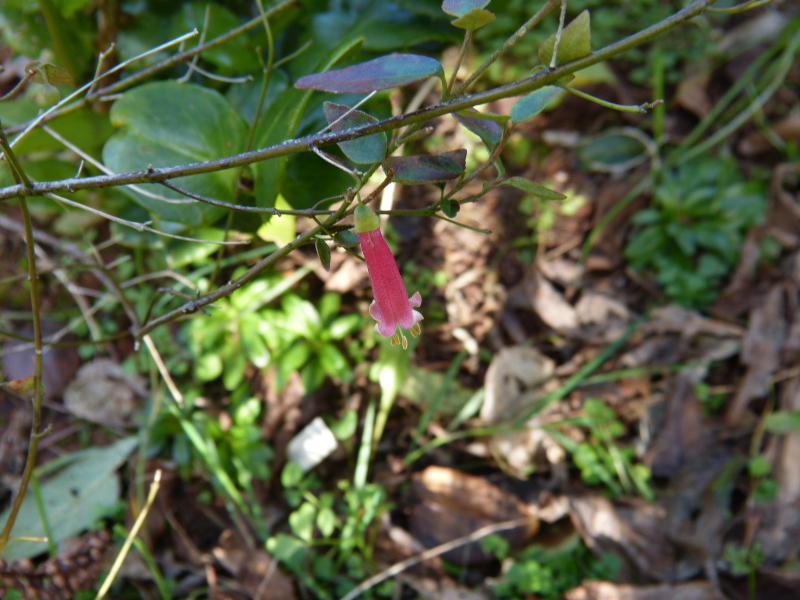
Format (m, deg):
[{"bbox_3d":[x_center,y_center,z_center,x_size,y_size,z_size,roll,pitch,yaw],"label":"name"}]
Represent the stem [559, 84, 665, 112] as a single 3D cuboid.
[{"bbox_3d":[0.065,-0.062,0.335,0.033,0.005,0.005,9,0,0],"label":"stem"}]

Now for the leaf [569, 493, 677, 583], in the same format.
[{"bbox_3d":[0.123,0.132,0.600,0.036,0.015,0.065,-26,48,-27],"label":"leaf"}]

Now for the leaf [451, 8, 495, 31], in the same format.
[{"bbox_3d":[0.022,-0.087,0.335,0.013,0.007,0.003,5,27,-9],"label":"leaf"}]

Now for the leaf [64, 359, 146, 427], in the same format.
[{"bbox_3d":[-0.190,0.059,0.702,0.049,0.016,0.046,0,40,0],"label":"leaf"}]

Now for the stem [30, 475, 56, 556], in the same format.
[{"bbox_3d":[-0.185,0.112,0.565,0.004,0.046,0.004,-12,7,0],"label":"stem"}]

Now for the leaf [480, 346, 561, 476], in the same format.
[{"bbox_3d":[0.074,0.069,0.684,0.047,0.025,0.089,0,40,0],"label":"leaf"}]

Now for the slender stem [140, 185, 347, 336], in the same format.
[{"bbox_3d":[-0.049,-0.011,0.342,0.083,0.006,0.006,-33,0,12],"label":"slender stem"}]

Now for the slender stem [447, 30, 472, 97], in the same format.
[{"bbox_3d":[0.018,-0.073,0.335,0.002,0.021,0.002,20,15,0],"label":"slender stem"}]

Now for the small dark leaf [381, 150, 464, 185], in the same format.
[{"bbox_3d":[0.007,-0.040,0.330,0.025,0.004,0.009,-7,53,-5],"label":"small dark leaf"}]

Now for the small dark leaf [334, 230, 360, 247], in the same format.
[{"bbox_3d":[-0.016,-0.019,0.340,0.009,0.003,0.006,8,45,0],"label":"small dark leaf"}]

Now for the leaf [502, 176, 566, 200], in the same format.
[{"bbox_3d":[0.042,-0.034,0.335,0.020,0.003,0.007,15,29,-3],"label":"leaf"}]

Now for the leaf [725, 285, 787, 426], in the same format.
[{"bbox_3d":[0.223,0.035,0.680,0.034,0.018,0.115,10,42,11],"label":"leaf"}]

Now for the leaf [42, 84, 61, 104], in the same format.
[{"bbox_3d":[-0.135,-0.079,0.420,0.007,0.007,0.004,0,40,0],"label":"leaf"}]

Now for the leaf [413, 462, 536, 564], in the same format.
[{"bbox_3d":[0.041,0.122,0.623,0.073,0.022,0.054,0,40,0],"label":"leaf"}]

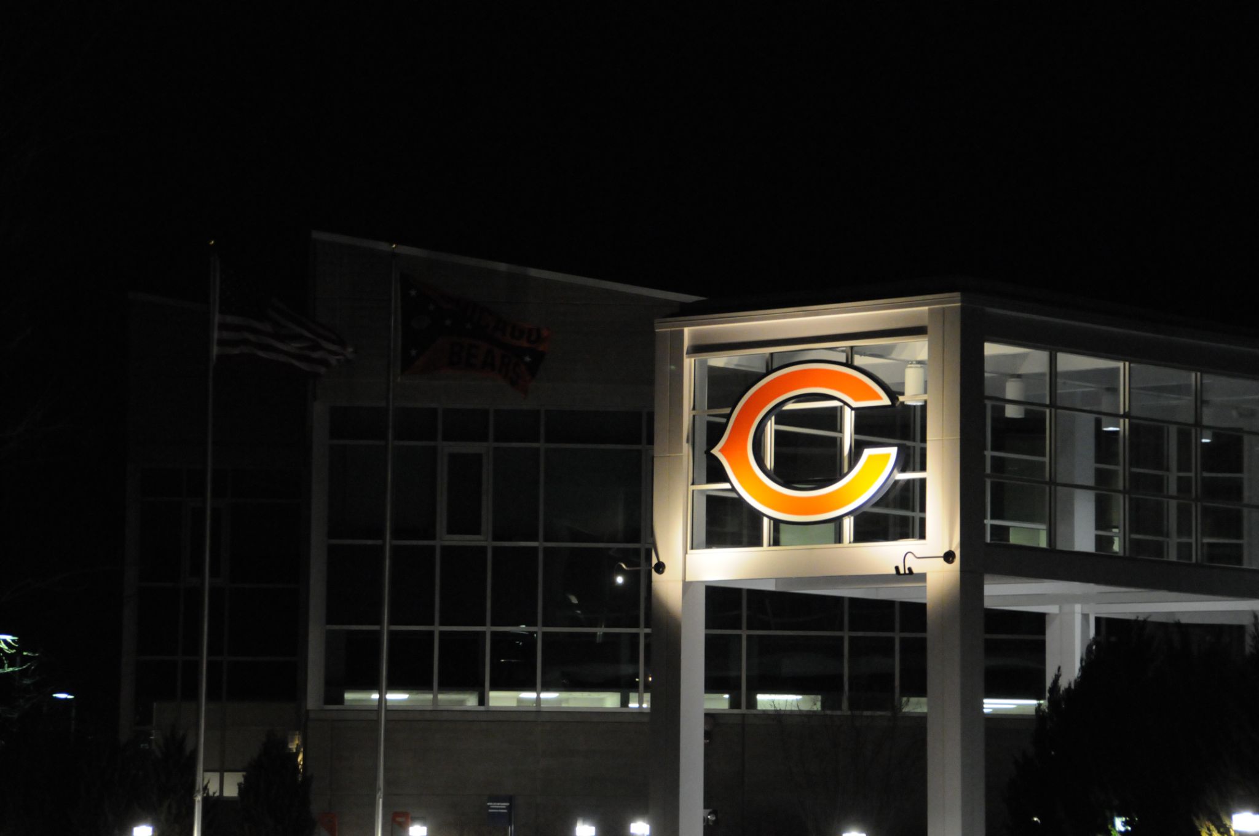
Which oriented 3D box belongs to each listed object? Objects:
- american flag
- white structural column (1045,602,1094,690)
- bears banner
[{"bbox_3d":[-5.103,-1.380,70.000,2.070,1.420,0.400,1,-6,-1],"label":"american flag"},{"bbox_3d":[7.771,5.806,82.950,0.630,5.030,0.630,-4,-8,42],"label":"white structural column"},{"bbox_3d":[-2.318,-1.266,71.000,2.300,1.820,0.400,1,-6,-1],"label":"bears banner"}]

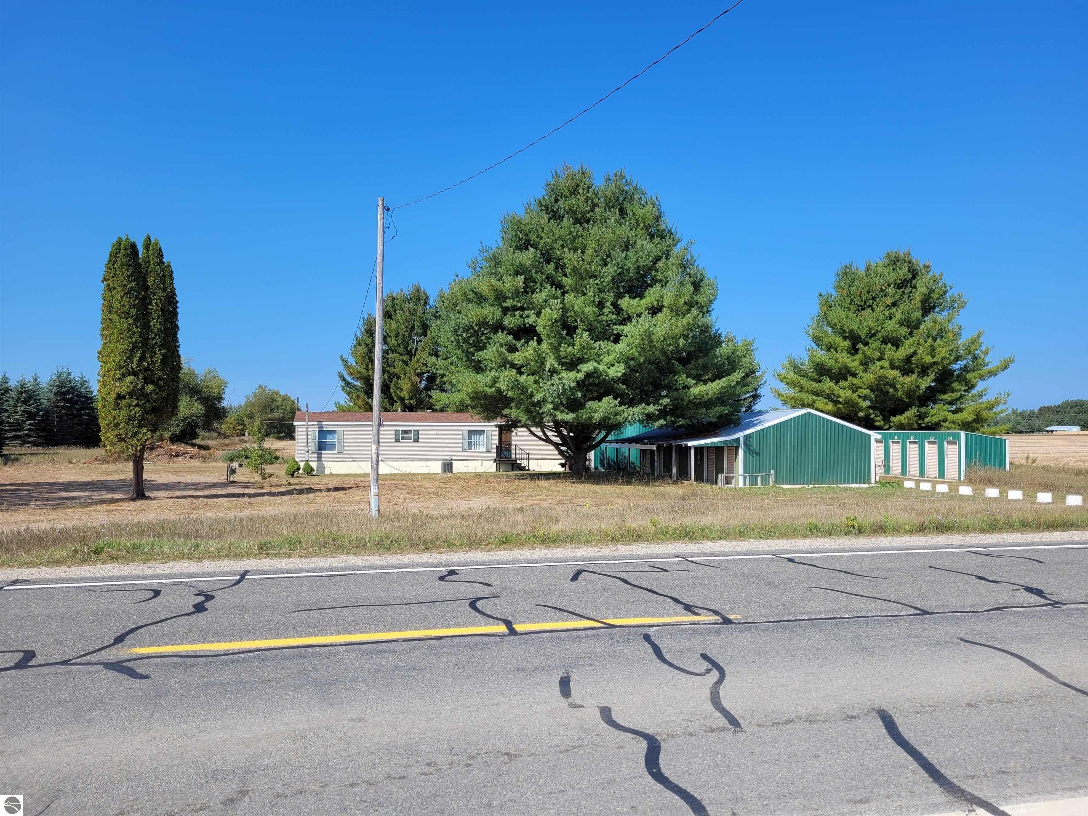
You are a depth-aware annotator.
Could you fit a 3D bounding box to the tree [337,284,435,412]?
[{"bbox_3d":[-12.305,-2.876,70.000,10.306,15.290,9.791,0,-2,0],"label":"tree"}]

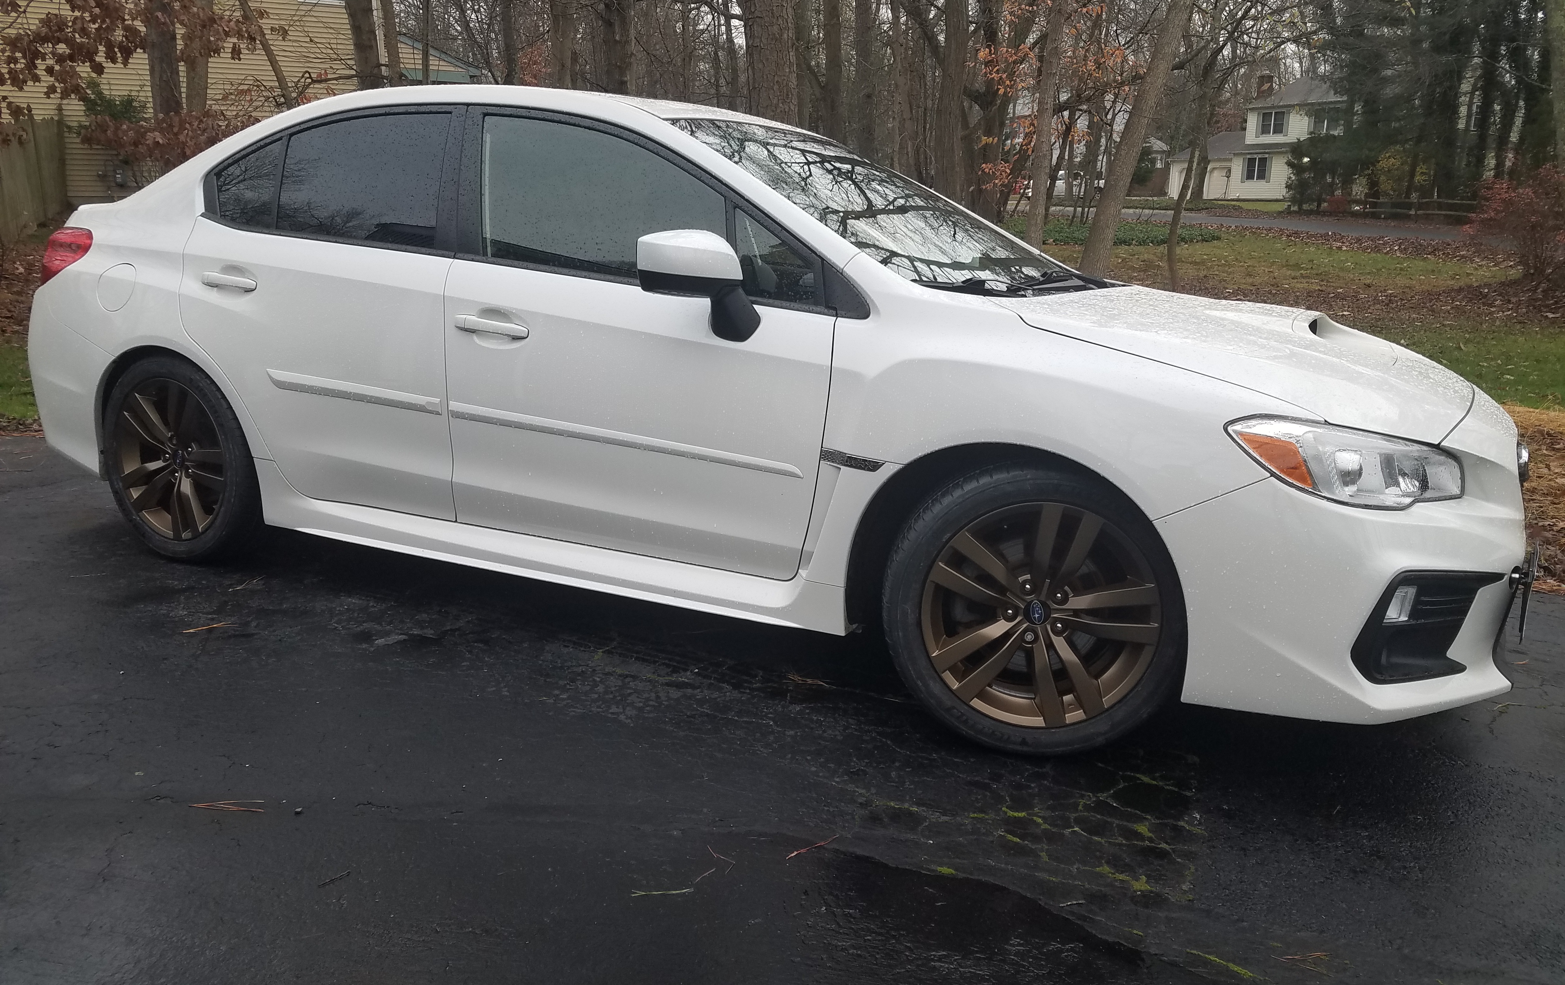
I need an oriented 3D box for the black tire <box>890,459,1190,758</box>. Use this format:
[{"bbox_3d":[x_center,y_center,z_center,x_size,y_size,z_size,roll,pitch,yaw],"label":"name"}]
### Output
[{"bbox_3d":[0.566,0.229,2.566,0.650,0.650,0.245,6,13,14],"label":"black tire"}]

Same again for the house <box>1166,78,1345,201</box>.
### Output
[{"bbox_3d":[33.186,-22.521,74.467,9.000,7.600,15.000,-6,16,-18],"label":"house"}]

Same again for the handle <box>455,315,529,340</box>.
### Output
[{"bbox_3d":[-0.736,-0.415,2.953,0.240,0.048,0.050,9,14,25],"label":"handle"}]

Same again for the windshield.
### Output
[{"bbox_3d":[0.349,-0.794,3.337,0.930,0.100,1.380,37,24,16],"label":"windshield"}]

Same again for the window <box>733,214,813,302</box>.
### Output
[{"bbox_3d":[-0.014,-0.550,2.721,0.260,0.210,0.035,7,-7,20],"label":"window"}]

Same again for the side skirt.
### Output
[{"bbox_3d":[-0.683,0.119,3.101,1.900,0.210,0.110,9,14,25],"label":"side skirt"}]

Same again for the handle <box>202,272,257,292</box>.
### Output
[{"bbox_3d":[-1.583,-0.602,3.355,0.235,0.048,0.050,9,14,25],"label":"handle"}]

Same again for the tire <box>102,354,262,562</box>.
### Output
[{"bbox_3d":[-1.808,-0.126,3.689,0.650,0.650,0.245,9,14,25],"label":"tire"}]

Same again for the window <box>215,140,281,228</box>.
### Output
[{"bbox_3d":[-1.579,-0.919,3.484,0.320,0.270,0.035,10,-7,30],"label":"window"}]

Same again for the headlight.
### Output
[{"bbox_3d":[1.134,-0.064,2.341,0.450,0.190,0.390,9,14,25],"label":"headlight"}]

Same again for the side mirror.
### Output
[{"bbox_3d":[-0.180,-0.455,2.602,0.220,0.250,0.190,9,14,25],"label":"side mirror"}]

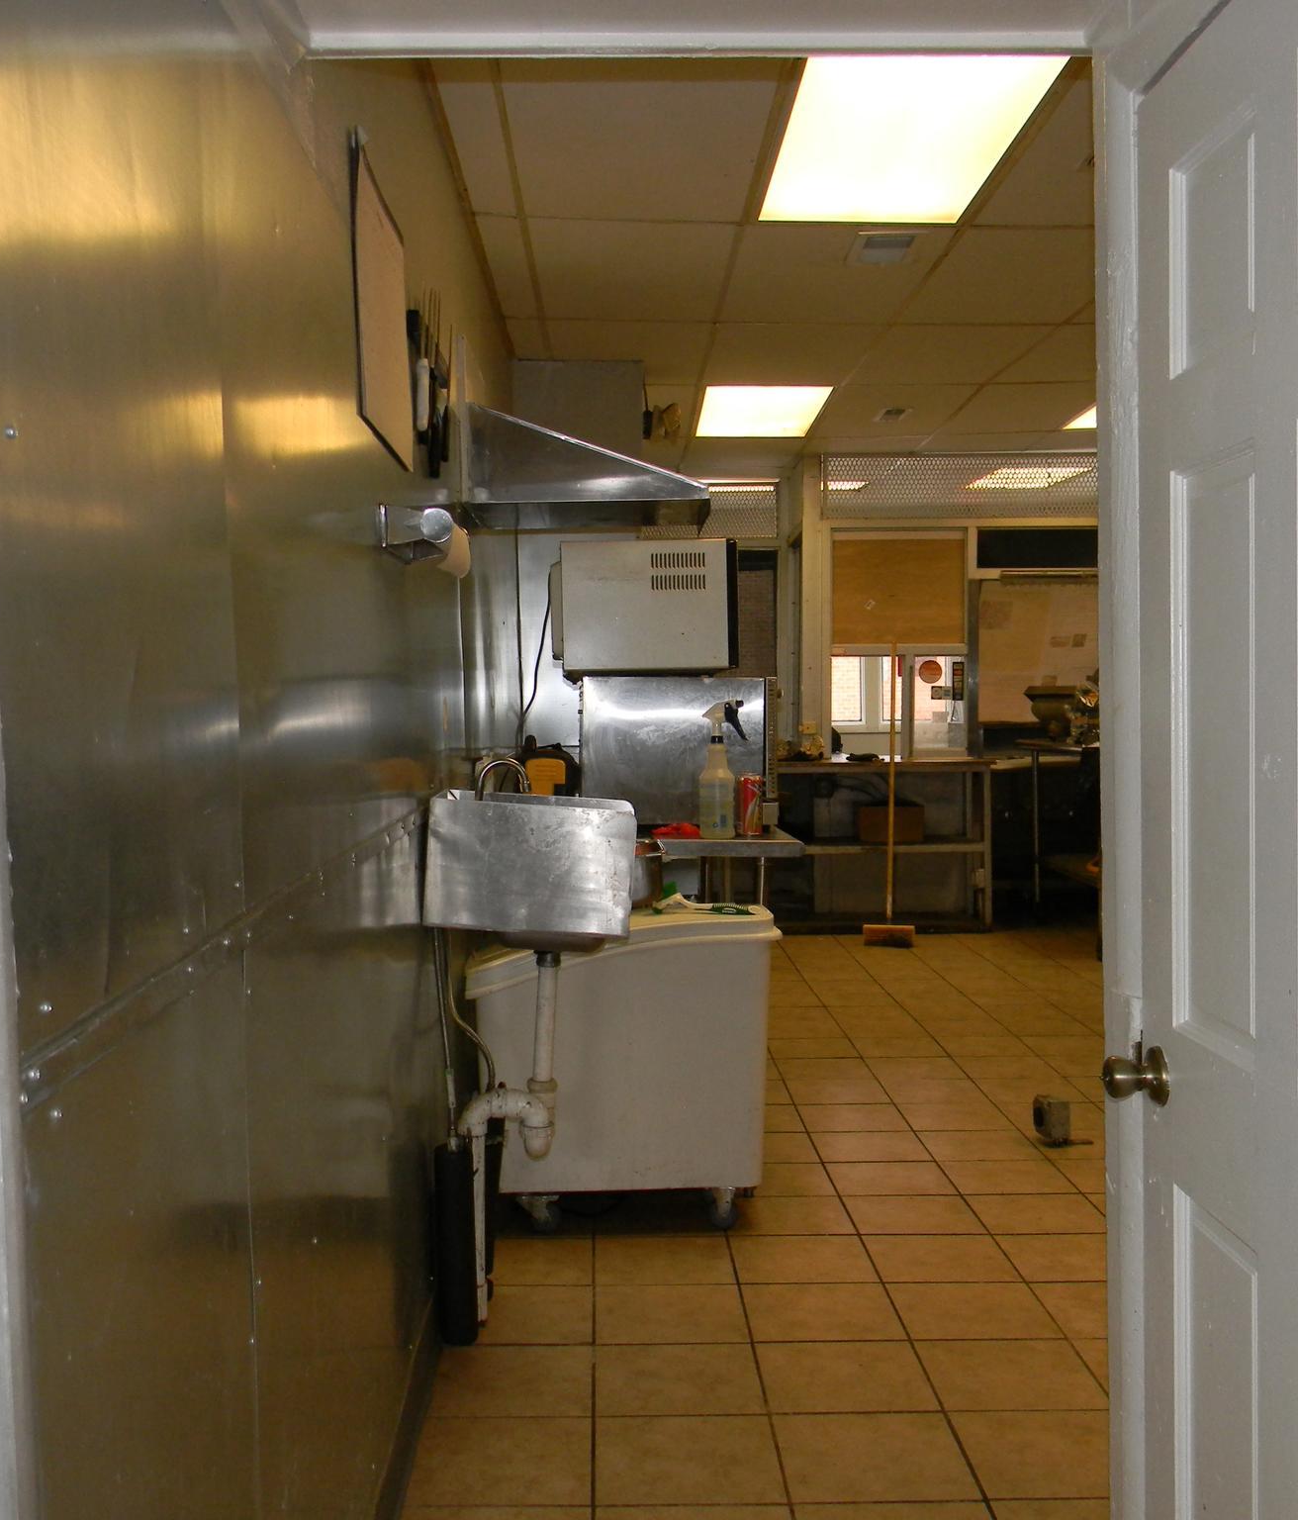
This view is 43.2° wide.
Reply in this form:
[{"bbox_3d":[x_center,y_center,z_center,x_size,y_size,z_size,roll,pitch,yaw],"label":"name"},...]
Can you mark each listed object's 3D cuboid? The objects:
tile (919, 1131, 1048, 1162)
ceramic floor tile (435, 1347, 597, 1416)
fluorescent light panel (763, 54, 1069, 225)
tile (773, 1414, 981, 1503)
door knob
[{"bbox_3d":[0.925,1.087,4.599,0.304,0.010,0.304,0,2,-2],"label":"tile"},{"bbox_3d":[-0.254,1.141,3.000,0.292,0.010,0.302,0,2,-2],"label":"ceramic floor tile"},{"bbox_3d":[0.597,-1.486,3.956,0.570,0.050,1.180,0,2,-1],"label":"fluorescent light panel"},{"bbox_3d":[0.374,1.164,2.732,0.304,0.010,0.304,0,2,-2],"label":"tile"},{"bbox_3d":[0.543,0.353,1.830,0.063,0.065,0.065,0,2,-2],"label":"door knob"}]

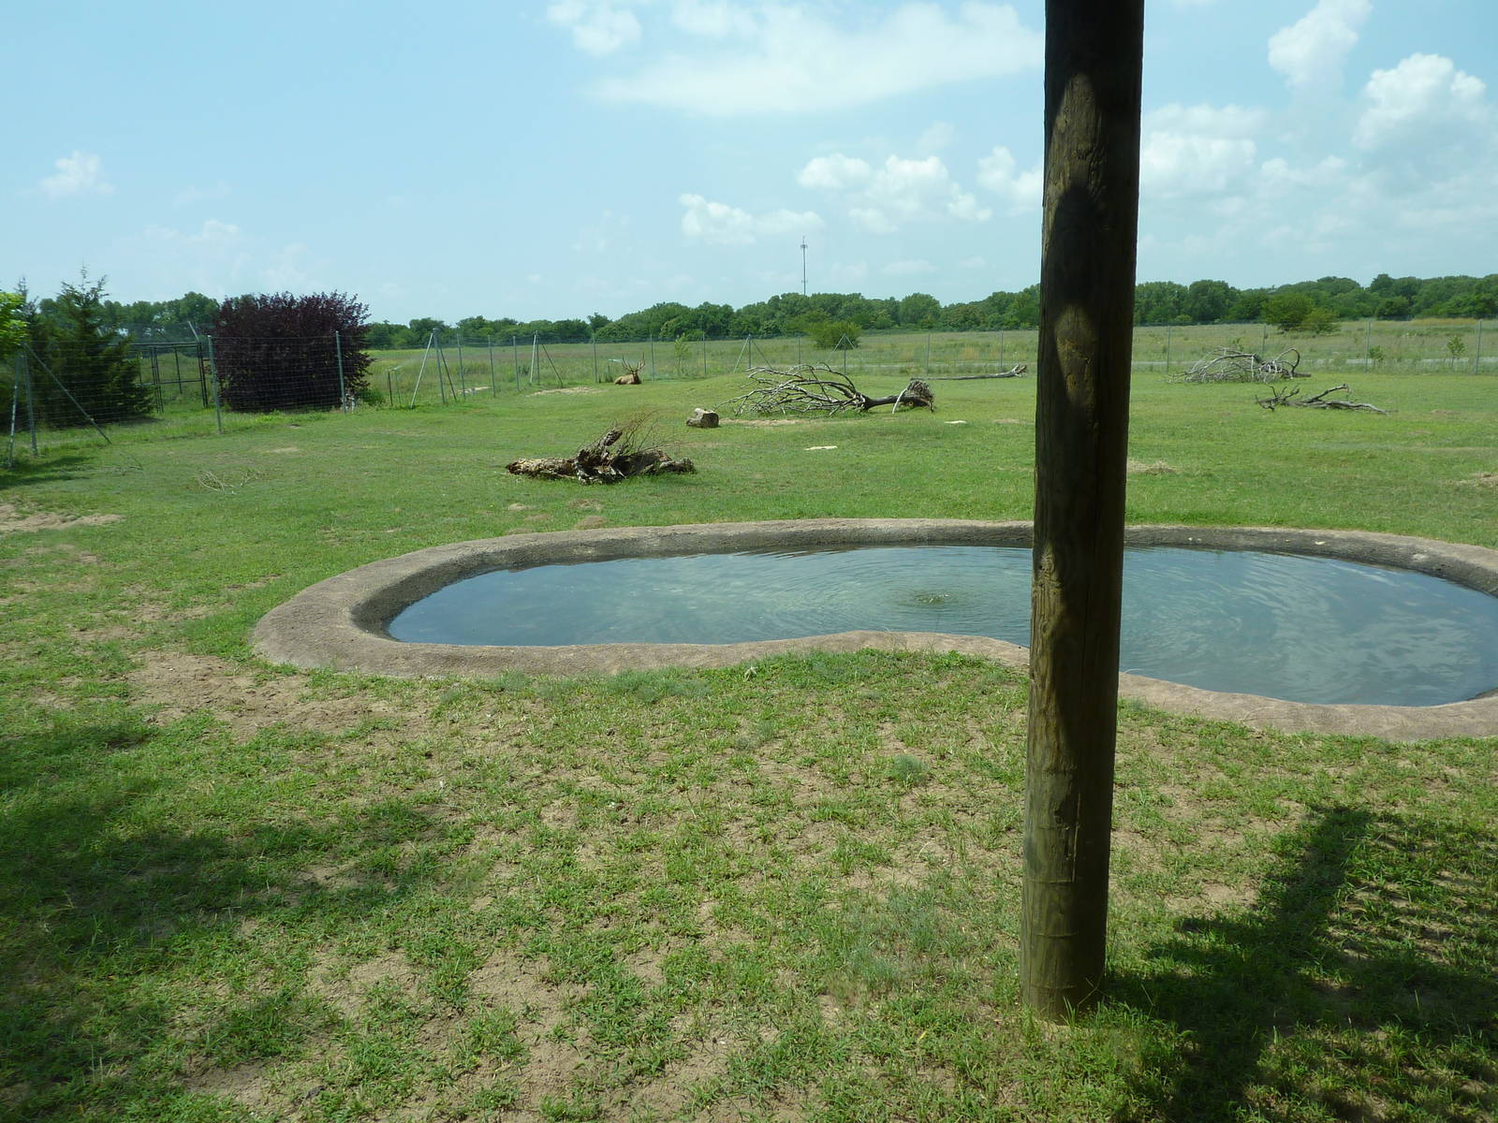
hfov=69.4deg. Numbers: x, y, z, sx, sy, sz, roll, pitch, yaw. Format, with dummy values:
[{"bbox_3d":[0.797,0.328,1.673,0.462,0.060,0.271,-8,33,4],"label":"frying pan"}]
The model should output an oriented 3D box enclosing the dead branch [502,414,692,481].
[{"bbox_3d":[-2.044,-1.528,15.039,2.500,0.700,1.050,0,12,6],"label":"dead branch"}]

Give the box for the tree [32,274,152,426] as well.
[{"bbox_3d":[-18.492,-6.015,30.461,2.600,4.100,2.600,-9,14,-32],"label":"tree"}]

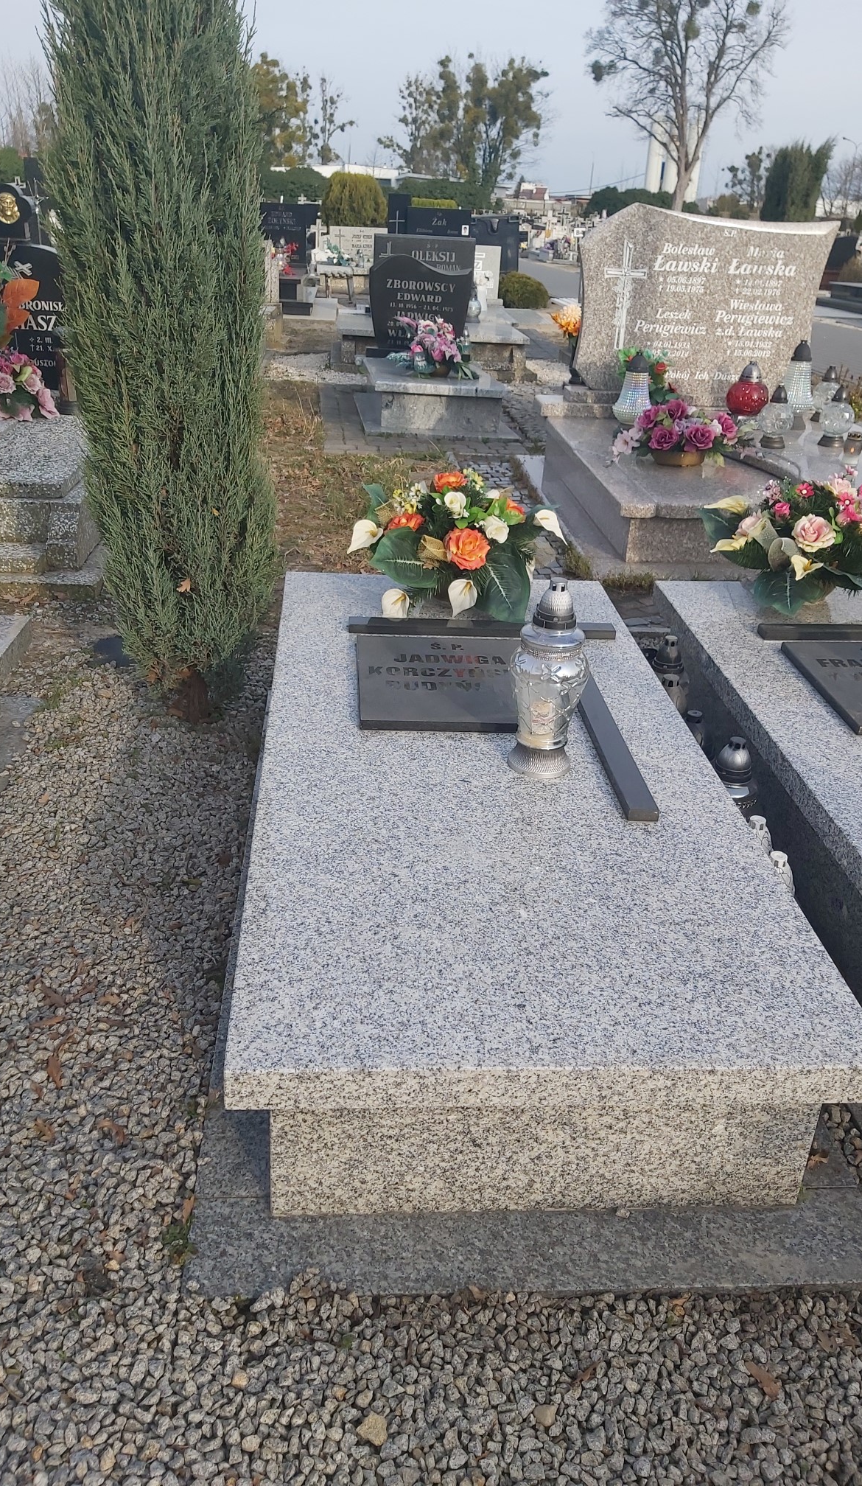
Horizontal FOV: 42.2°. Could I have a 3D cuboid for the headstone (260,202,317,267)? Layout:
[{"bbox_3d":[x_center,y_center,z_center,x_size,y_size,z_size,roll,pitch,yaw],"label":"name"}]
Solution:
[{"bbox_3d":[-1.960,-6.845,15.043,0.860,0.790,0.150,1,26,-6],"label":"headstone"}]

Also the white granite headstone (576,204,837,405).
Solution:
[{"bbox_3d":[1.317,-2.175,5.519,1.246,0.858,0.099,0,27,-5],"label":"white granite headstone"}]

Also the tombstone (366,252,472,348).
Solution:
[{"bbox_3d":[-0.068,-2.724,6.900,0.630,0.570,0.080,0,27,-6],"label":"tombstone"}]

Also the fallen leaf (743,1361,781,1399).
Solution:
[{"bbox_3d":[0.405,0.778,1.362,0.024,0.013,0.048,-10,30,-25],"label":"fallen leaf"}]

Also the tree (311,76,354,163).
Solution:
[{"bbox_3d":[-10.057,-61.592,114.127,4.274,11.601,4.274,1,26,-6],"label":"tree"}]

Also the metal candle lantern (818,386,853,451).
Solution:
[{"bbox_3d":[2.000,-1.614,5.505,0.161,0.276,0.161,0,26,-8],"label":"metal candle lantern"}]

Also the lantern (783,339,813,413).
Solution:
[{"bbox_3d":[1.889,-1.843,5.630,0.180,0.342,0.180,0,27,-5],"label":"lantern"}]

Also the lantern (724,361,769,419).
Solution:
[{"bbox_3d":[1.610,-1.793,5.680,0.210,0.274,0.210,0,27,-6],"label":"lantern"}]

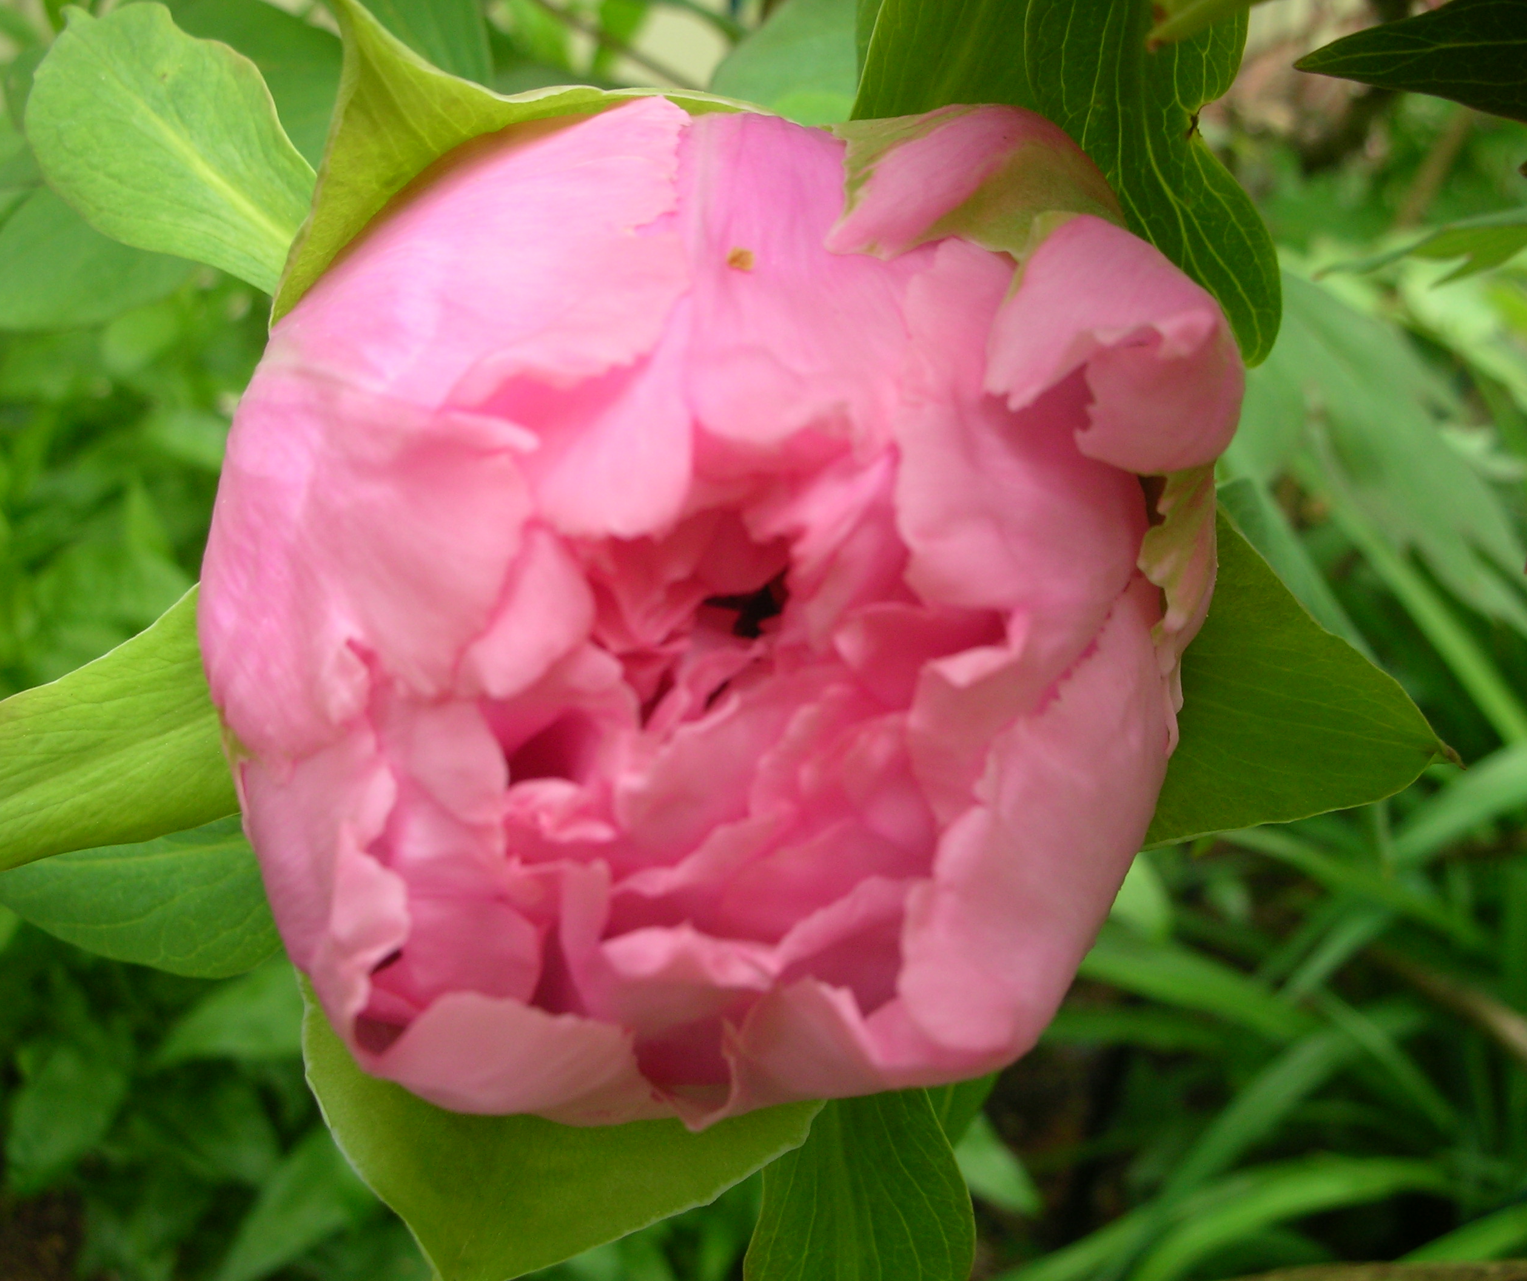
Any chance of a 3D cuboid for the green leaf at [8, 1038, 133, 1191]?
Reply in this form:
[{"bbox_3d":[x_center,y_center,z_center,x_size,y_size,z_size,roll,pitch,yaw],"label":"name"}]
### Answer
[{"bbox_3d":[-0.241,0.163,0.600,0.042,0.012,0.062,26,53,6],"label":"green leaf"}]

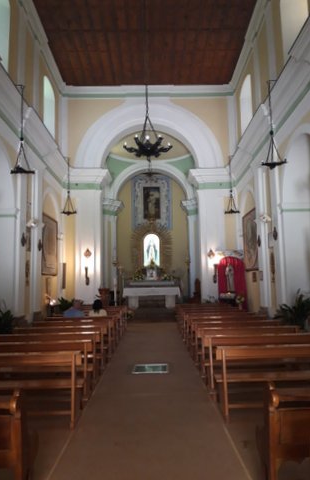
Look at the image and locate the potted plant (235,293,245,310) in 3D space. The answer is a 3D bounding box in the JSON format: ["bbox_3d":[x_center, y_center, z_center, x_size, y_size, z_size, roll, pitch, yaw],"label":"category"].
[{"bbox_3d":[3.820,2.780,16.108,0.448,0.859,0.440,-1,-7,-1],"label":"potted plant"}]

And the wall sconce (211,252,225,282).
[{"bbox_3d":[2.725,1.186,15.592,0.550,1.380,0.400,-1,-7,-1],"label":"wall sconce"}]

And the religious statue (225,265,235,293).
[{"bbox_3d":[3.547,1.805,16.935,0.470,1.307,0.400,-1,-7,-1],"label":"religious statue"}]

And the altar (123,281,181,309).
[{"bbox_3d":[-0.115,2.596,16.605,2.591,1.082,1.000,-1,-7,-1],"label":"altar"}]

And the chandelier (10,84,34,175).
[{"bbox_3d":[-3.638,-3.039,9.899,0.640,2.560,0.640,-1,-7,-1],"label":"chandelier"}]

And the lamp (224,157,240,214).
[{"bbox_3d":[3.303,-2.339,15.463,0.640,2.570,0.640,-1,-7,-1],"label":"lamp"}]

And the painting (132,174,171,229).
[{"bbox_3d":[-0.202,-2.385,22.476,2.462,3.439,0.120,-1,-7,-1],"label":"painting"}]

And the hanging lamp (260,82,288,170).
[{"bbox_3d":[3.421,-3.329,10.325,0.700,2.645,0.700,-1,-7,-1],"label":"hanging lamp"}]

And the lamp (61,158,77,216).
[{"bbox_3d":[-3.652,-2.287,15.399,0.640,2.610,0.640,-1,-7,-1],"label":"lamp"}]

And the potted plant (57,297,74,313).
[{"bbox_3d":[-3.494,2.766,14.144,0.750,1.090,0.750,-1,-7,-1],"label":"potted plant"}]

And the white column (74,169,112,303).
[{"bbox_3d":[-3.148,-0.039,18.729,1.907,7.203,1.200,-1,-7,-1],"label":"white column"}]

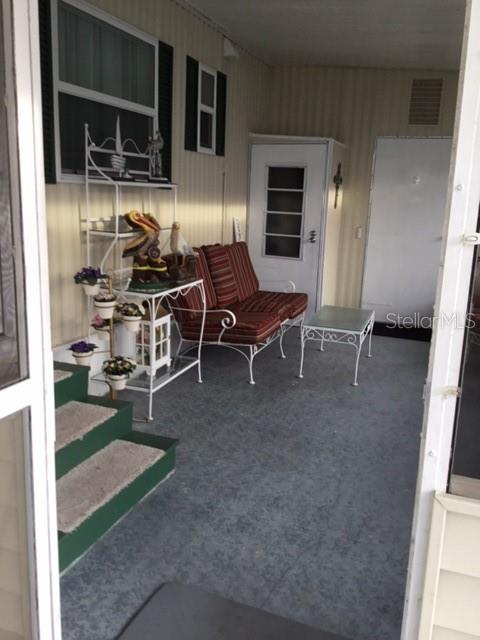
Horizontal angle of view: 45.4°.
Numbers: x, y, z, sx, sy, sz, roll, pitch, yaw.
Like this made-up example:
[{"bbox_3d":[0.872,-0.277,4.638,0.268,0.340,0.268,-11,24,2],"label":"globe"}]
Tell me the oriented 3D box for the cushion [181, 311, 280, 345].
[{"bbox_3d":[-0.057,0.045,4.582,0.632,0.149,0.639,7,13,20],"label":"cushion"}]

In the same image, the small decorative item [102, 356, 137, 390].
[{"bbox_3d":[-0.712,0.316,3.385,0.194,0.173,0.194,2,13,-1],"label":"small decorative item"}]

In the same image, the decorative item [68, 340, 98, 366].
[{"bbox_3d":[-0.961,0.215,3.518,0.189,0.160,0.189,7,13,20],"label":"decorative item"}]

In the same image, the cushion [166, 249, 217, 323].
[{"bbox_3d":[-0.415,-0.302,4.822,0.112,0.544,0.544,-8,8,24],"label":"cushion"}]

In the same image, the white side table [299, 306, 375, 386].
[{"bbox_3d":[0.863,0.197,4.969,0.472,0.425,0.924,7,14,21],"label":"white side table"}]

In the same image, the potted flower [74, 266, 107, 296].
[{"bbox_3d":[-0.904,-0.226,3.466,0.189,0.171,0.189,2,12,0],"label":"potted flower"}]

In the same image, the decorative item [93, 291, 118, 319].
[{"bbox_3d":[-0.776,-0.089,3.308,0.128,0.143,0.128,2,13,-1],"label":"decorative item"}]

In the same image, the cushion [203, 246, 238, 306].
[{"bbox_3d":[-0.209,-0.409,5.322,0.112,0.544,0.544,-8,8,24],"label":"cushion"}]

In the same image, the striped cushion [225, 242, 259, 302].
[{"bbox_3d":[-0.042,-0.444,5.352,0.160,0.500,0.632,-10,7,23],"label":"striped cushion"}]

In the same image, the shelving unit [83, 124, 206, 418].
[{"bbox_3d":[-0.614,-0.350,3.974,0.514,1.818,0.827,7,14,21],"label":"shelving unit"}]

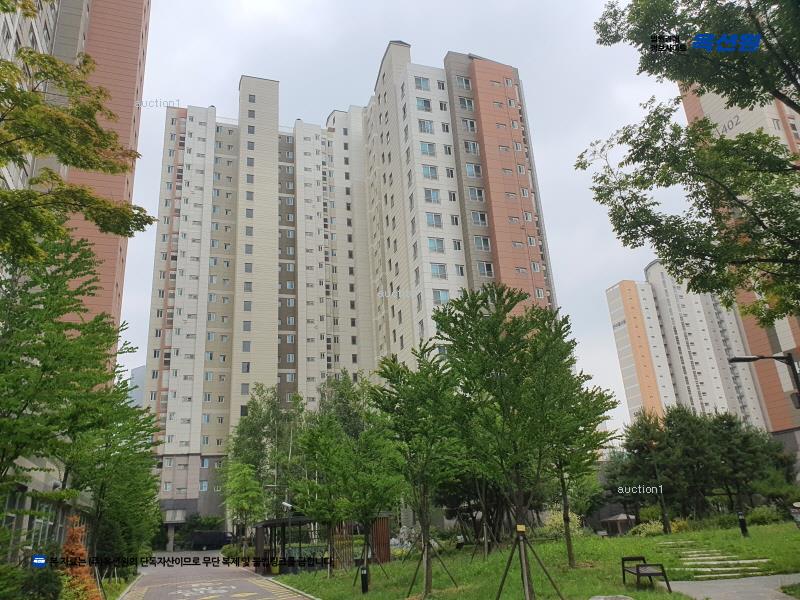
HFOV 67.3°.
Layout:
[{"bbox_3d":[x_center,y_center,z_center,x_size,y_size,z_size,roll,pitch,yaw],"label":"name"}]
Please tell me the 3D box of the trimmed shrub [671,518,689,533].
[{"bbox_3d":[12.956,10.442,27.829,0.900,0.600,0.850,-4,-20,0],"label":"trimmed shrub"}]

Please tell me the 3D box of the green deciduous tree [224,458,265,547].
[{"bbox_3d":[-11.603,15.446,44.677,3.100,6.860,3.100,-4,-20,0],"label":"green deciduous tree"}]

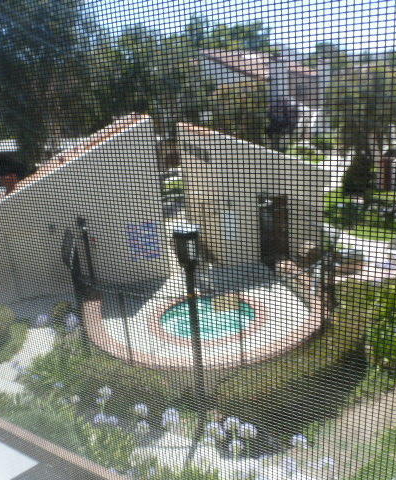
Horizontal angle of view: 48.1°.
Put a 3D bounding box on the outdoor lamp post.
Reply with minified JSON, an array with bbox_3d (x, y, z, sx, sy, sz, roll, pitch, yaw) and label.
[{"bbox_3d":[-0.050,1.375,7.200,0.400,3.410,0.400,-6,17,-1],"label":"outdoor lamp post"}]

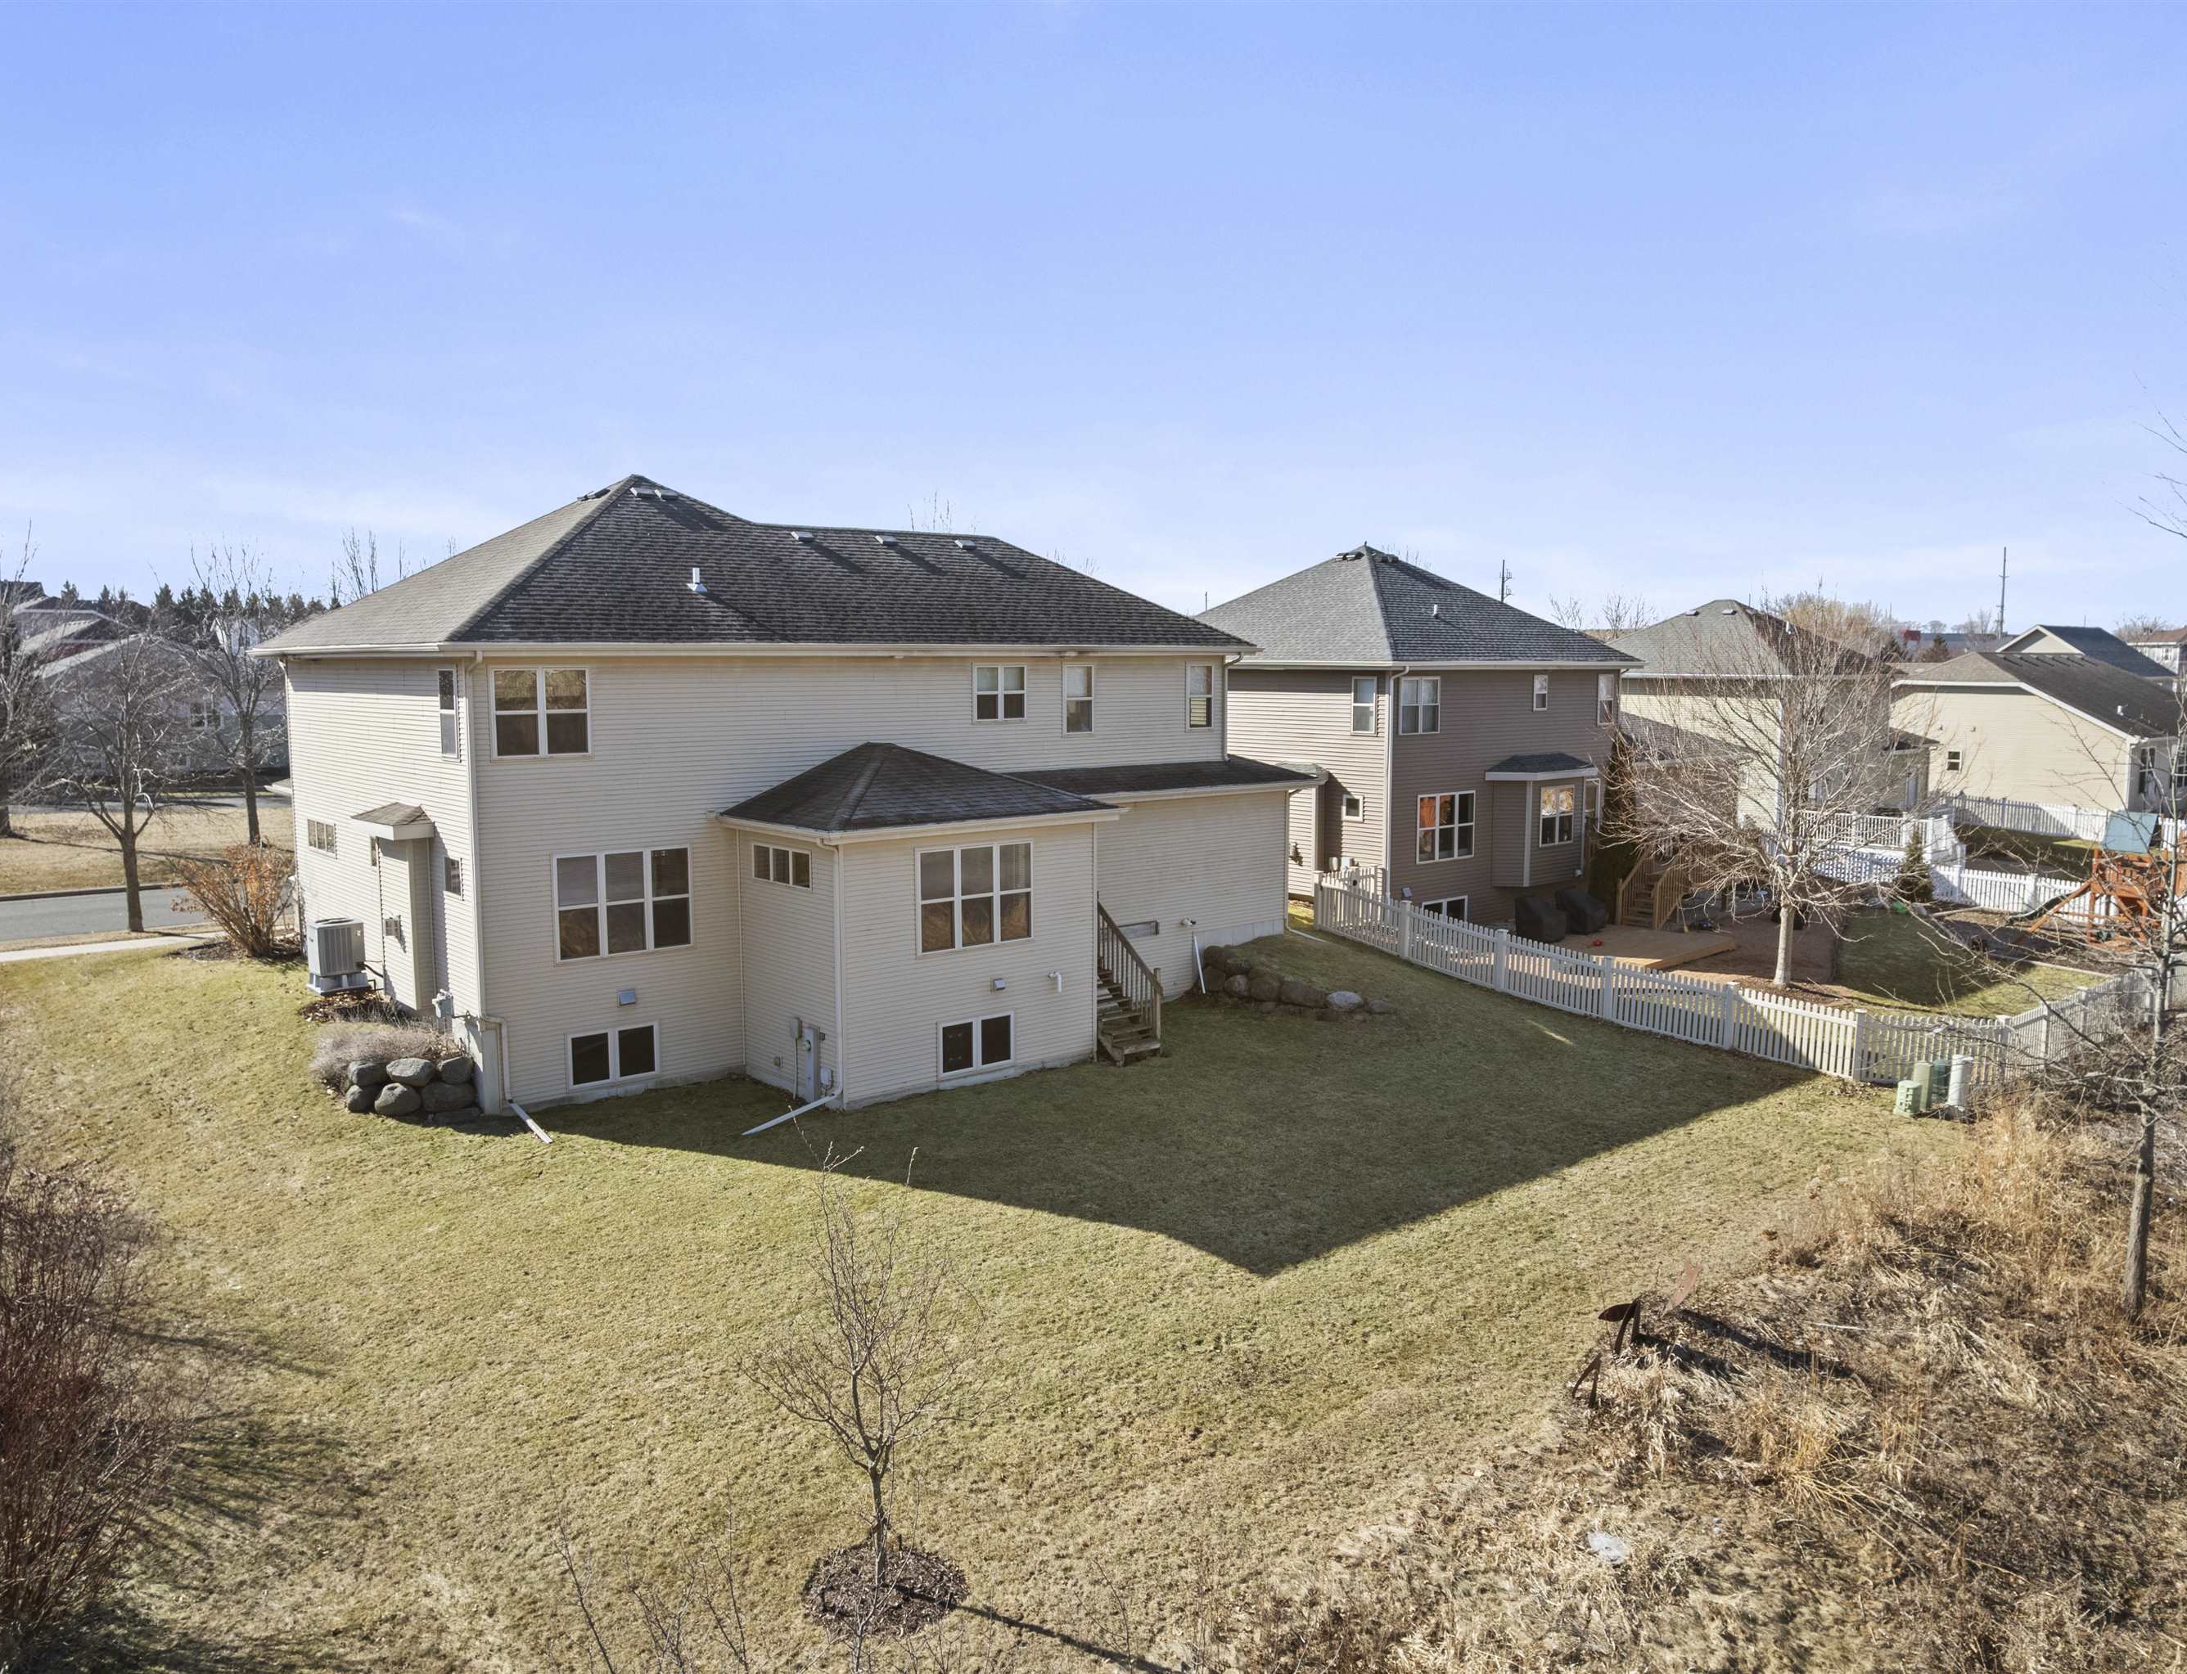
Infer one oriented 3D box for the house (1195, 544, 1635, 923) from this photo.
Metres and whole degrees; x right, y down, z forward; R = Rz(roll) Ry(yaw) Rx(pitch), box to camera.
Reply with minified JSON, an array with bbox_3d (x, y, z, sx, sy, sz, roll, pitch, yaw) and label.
[{"bbox_3d":[6.754,-3.185,42.216,11.000,9.290,13.400,-6,8,-40],"label":"house"}]

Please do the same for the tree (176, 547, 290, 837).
[{"bbox_3d":[-28.451,-4.728,50.847,4.700,9.980,4.700,-6,8,-40],"label":"tree"}]

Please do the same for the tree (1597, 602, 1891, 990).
[{"bbox_3d":[13.455,-0.896,31.358,6.100,8.030,6.100,-6,8,-40],"label":"tree"}]

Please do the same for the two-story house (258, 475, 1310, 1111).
[{"bbox_3d":[-5.365,-1.801,30.376,18.000,10.100,15.560,-6,8,-40],"label":"two-story house"}]

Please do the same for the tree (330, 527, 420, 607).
[{"bbox_3d":[-24.475,-5.196,52.358,5.000,10.540,5.000,-6,8,-40],"label":"tree"}]

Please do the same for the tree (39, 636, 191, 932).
[{"bbox_3d":[-22.483,-1.194,35.301,3.700,6.815,3.700,-6,8,-40],"label":"tree"}]

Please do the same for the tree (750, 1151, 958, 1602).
[{"bbox_3d":[-1.737,3.864,11.088,1.600,3.300,1.600,0,6,0],"label":"tree"}]

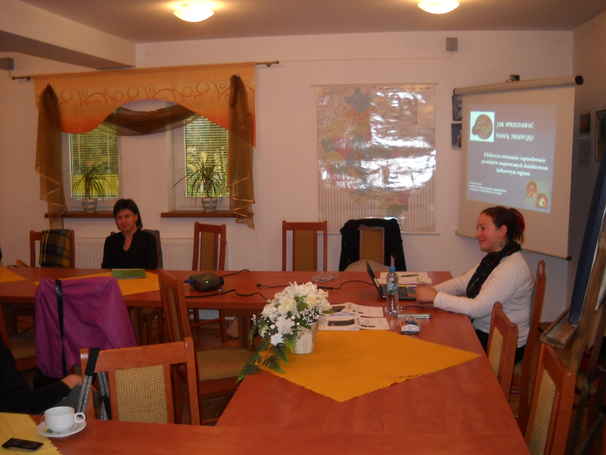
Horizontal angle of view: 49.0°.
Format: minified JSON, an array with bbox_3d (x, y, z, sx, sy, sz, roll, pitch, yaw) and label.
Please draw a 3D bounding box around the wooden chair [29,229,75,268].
[{"bbox_3d":[-1.949,0.519,5.043,0.420,0.940,0.480,-1,8,0],"label":"wooden chair"}]

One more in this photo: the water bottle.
[{"bbox_3d":[0.448,0.323,3.345,0.064,0.244,0.064,0,7,8],"label":"water bottle"}]

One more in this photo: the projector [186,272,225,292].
[{"bbox_3d":[-0.595,0.322,4.135,0.180,0.080,0.220,-4,8,-22],"label":"projector"}]

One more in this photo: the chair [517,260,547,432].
[{"bbox_3d":[1.041,0.677,3.653,0.520,0.950,0.430,2,7,18],"label":"chair"}]

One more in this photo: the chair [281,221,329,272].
[{"bbox_3d":[-0.008,0.446,5.370,0.420,0.940,0.480,0,8,7],"label":"chair"}]

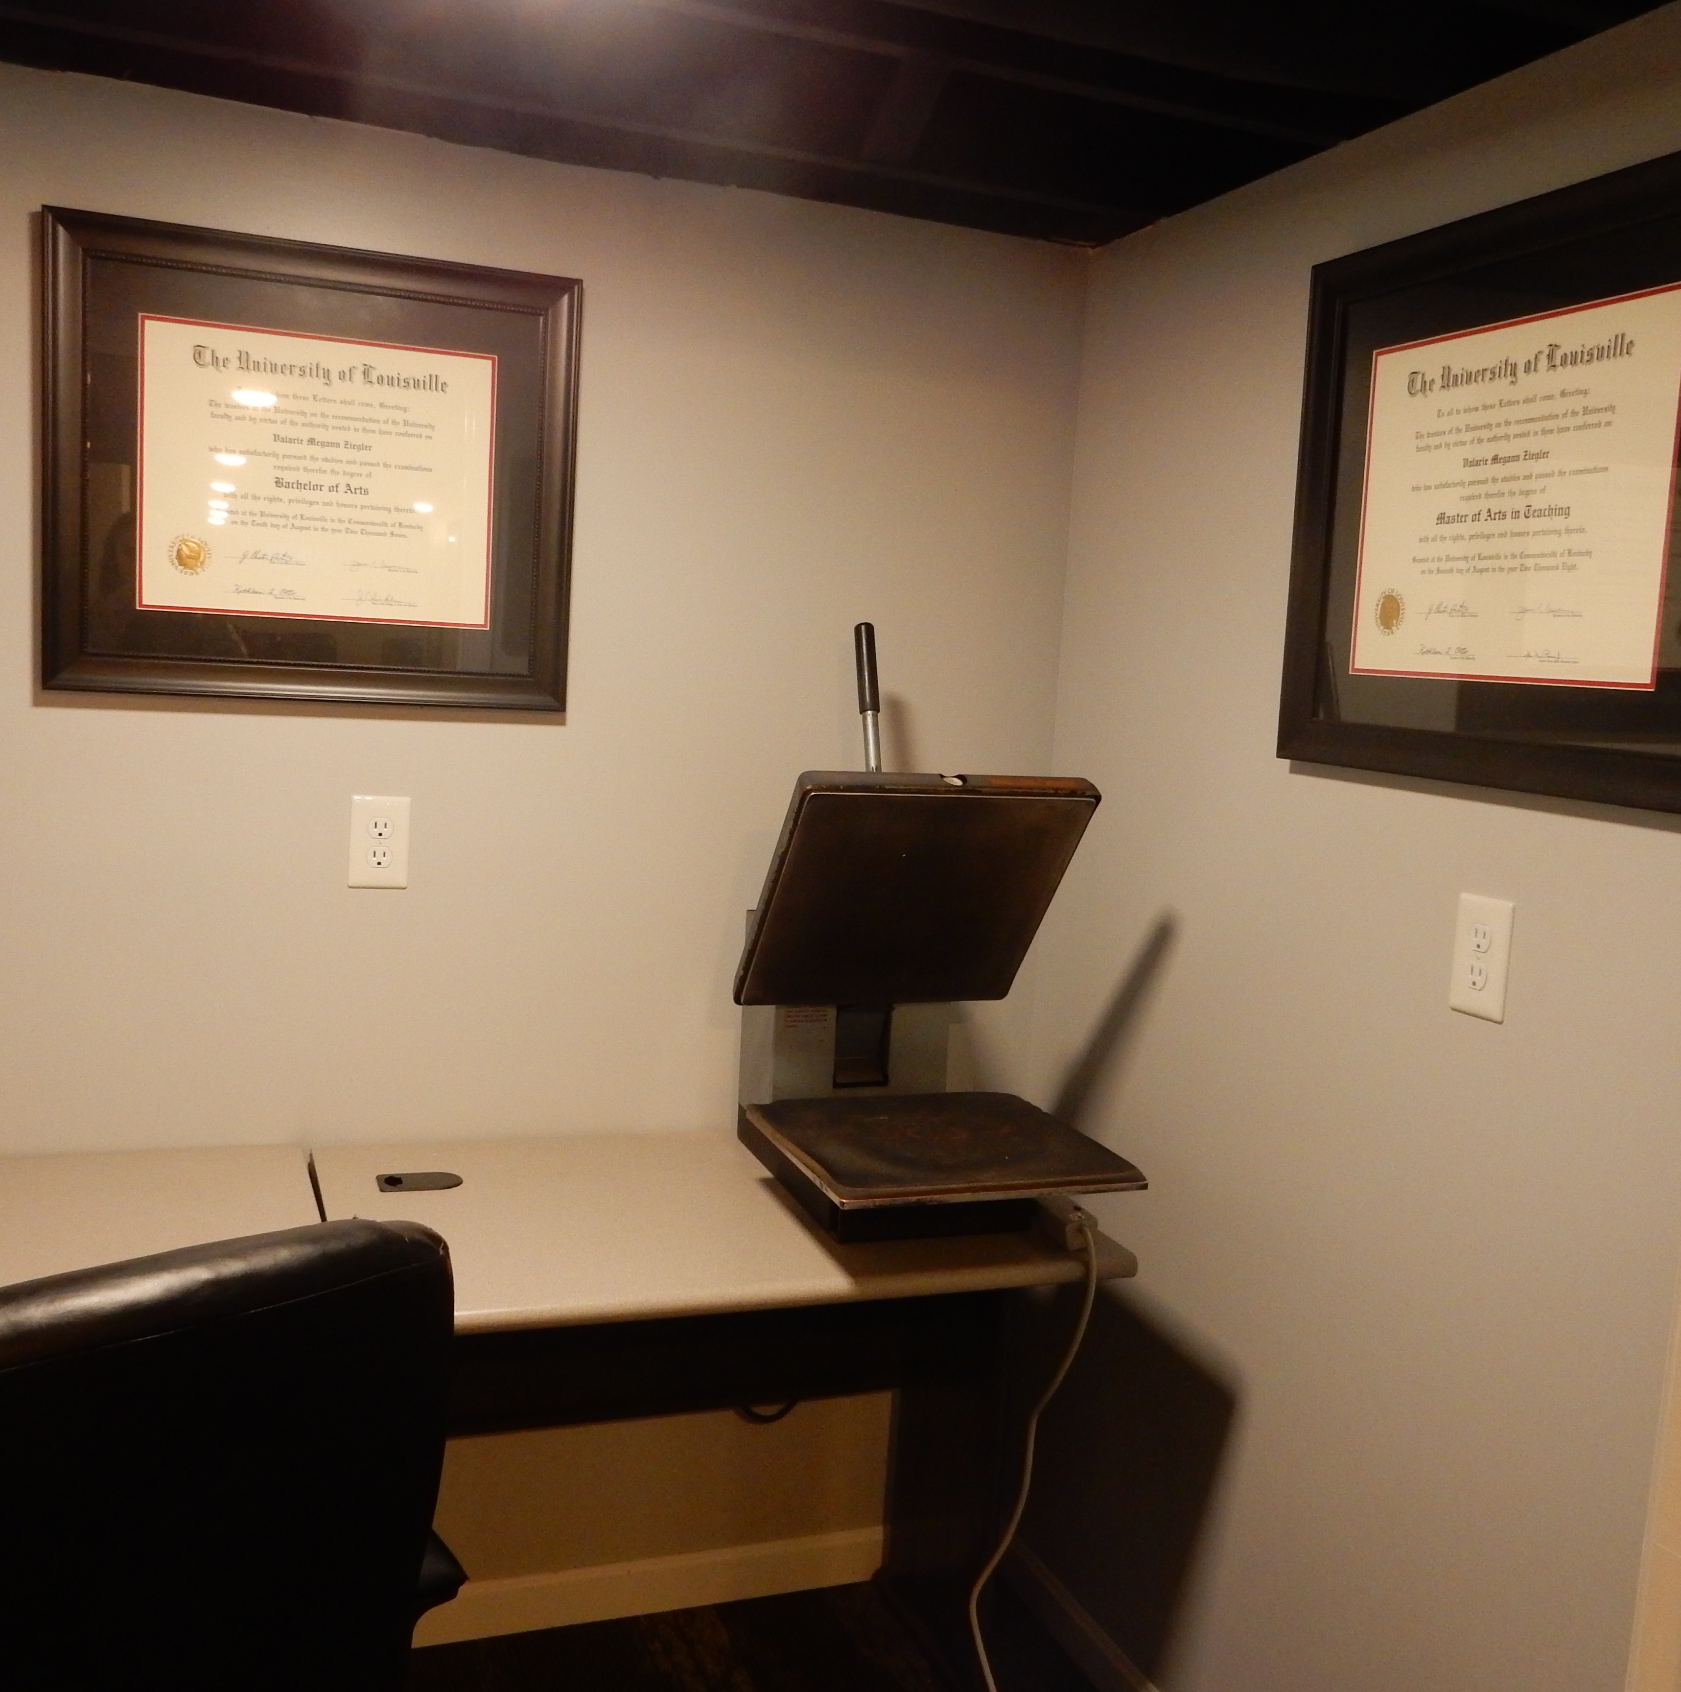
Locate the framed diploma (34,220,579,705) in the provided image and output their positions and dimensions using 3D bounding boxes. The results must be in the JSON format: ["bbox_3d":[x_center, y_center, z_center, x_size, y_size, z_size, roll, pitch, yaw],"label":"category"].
[{"bbox_3d":[-0.668,-0.475,2.101,0.647,0.575,0.030,1,7,-22],"label":"framed diploma"}]

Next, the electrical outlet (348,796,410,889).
[{"bbox_3d":[-0.620,-0.005,2.191,0.079,0.123,0.008,1,7,-22],"label":"electrical outlet"}]

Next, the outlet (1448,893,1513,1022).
[{"bbox_3d":[0.659,0.114,1.674,0.008,0.123,0.079,1,6,-21],"label":"outlet"}]

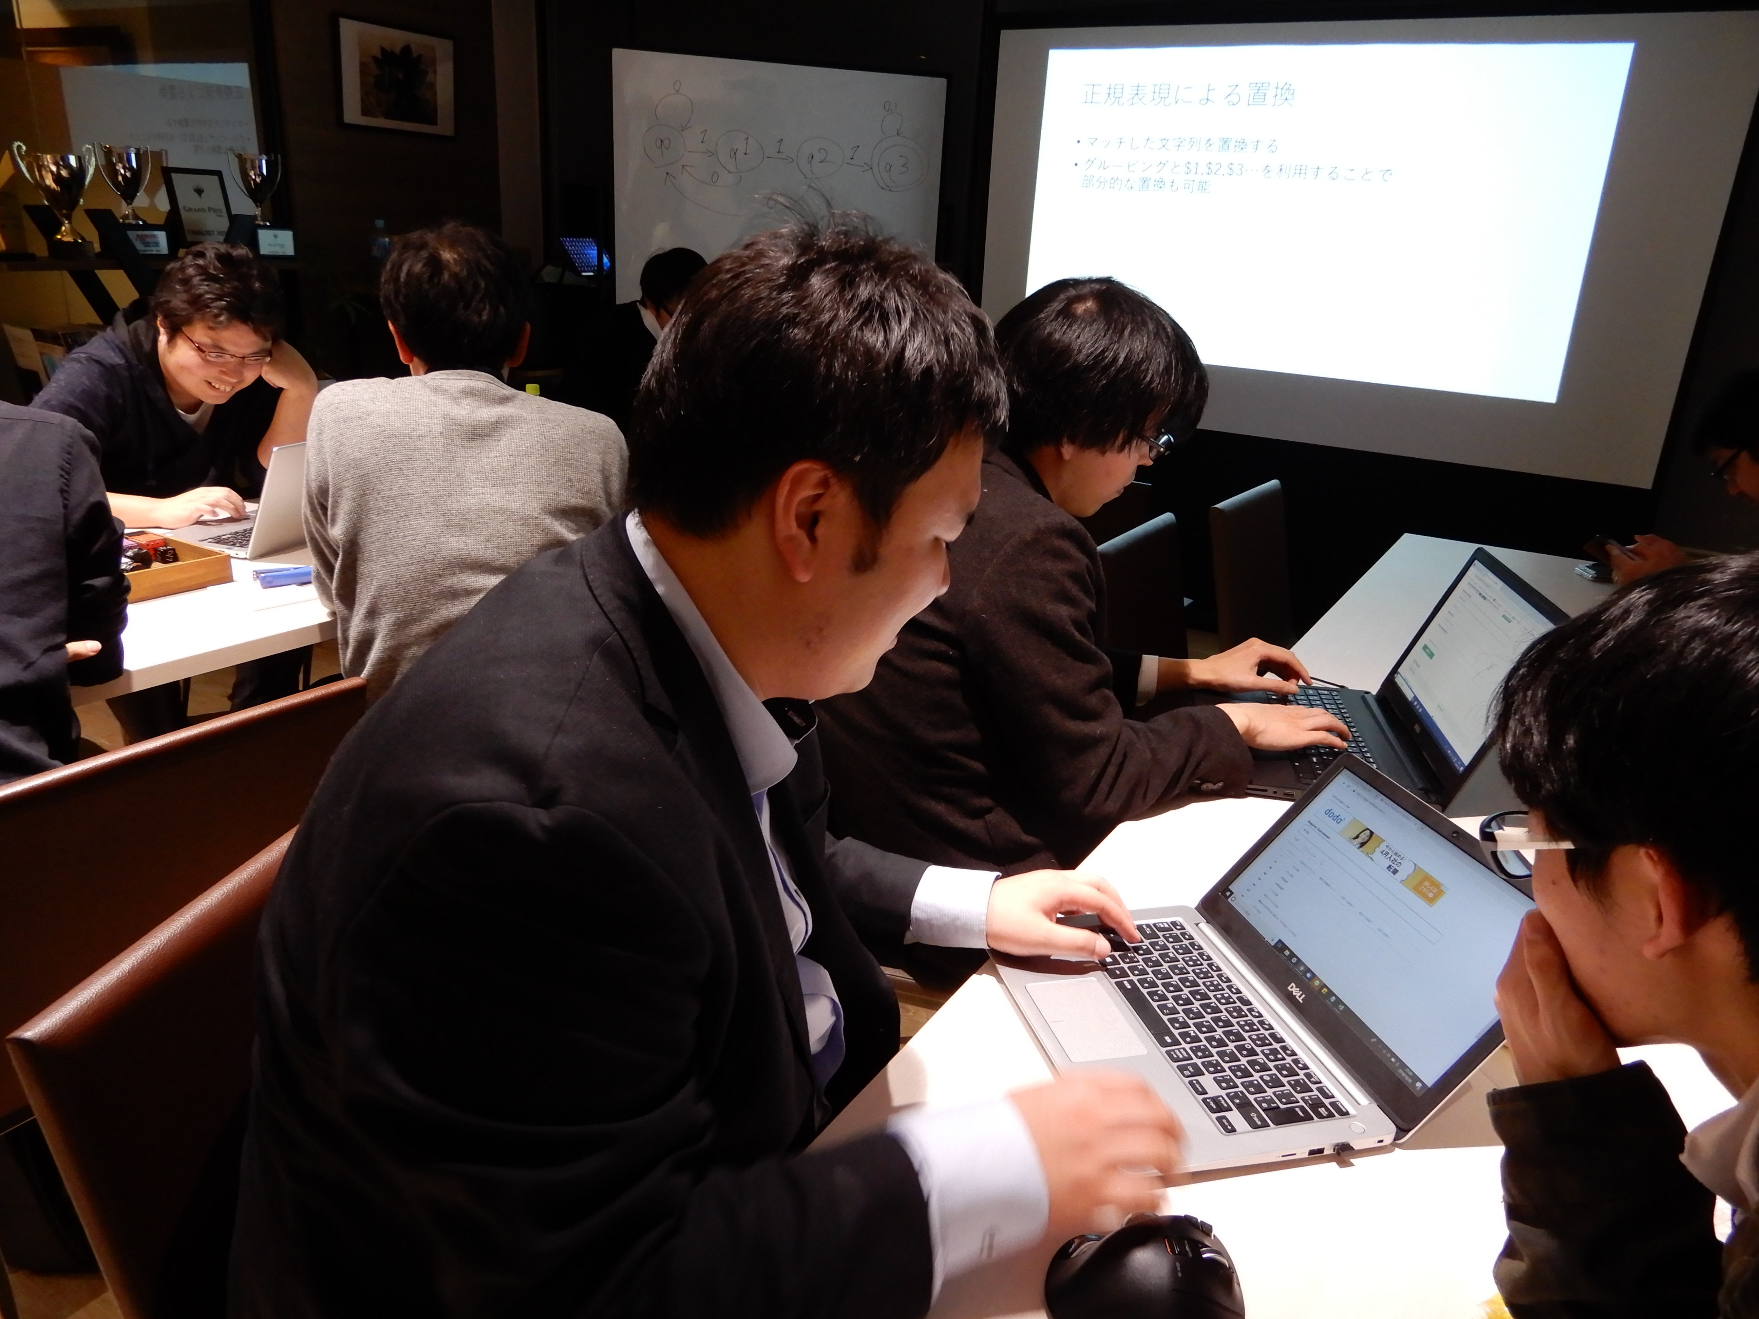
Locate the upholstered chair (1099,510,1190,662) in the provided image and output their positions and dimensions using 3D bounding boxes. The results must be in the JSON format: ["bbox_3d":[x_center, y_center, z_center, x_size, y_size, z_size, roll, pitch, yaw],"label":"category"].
[{"bbox_3d":[0.658,0.192,2.304,0.540,0.805,0.430,15,24,29],"label":"upholstered chair"}]

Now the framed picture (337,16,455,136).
[{"bbox_3d":[-1.785,-2.148,4.501,0.025,0.367,0.515,15,24,28],"label":"framed picture"}]

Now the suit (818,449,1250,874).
[{"bbox_3d":[0.221,0.074,1.507,0.480,0.660,0.540,10,22,17],"label":"suit"}]

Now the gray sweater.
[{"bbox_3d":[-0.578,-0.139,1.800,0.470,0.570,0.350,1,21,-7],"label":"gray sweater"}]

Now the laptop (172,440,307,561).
[{"bbox_3d":[-1.050,-0.331,2.216,0.325,0.220,0.325,14,23,26],"label":"laptop"}]

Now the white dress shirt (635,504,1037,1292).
[{"bbox_3d":[-0.110,0.243,0.880,0.430,0.670,0.510,6,21,7],"label":"white dress shirt"}]

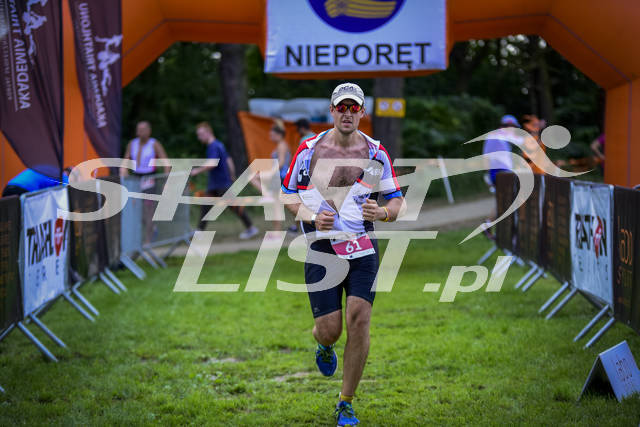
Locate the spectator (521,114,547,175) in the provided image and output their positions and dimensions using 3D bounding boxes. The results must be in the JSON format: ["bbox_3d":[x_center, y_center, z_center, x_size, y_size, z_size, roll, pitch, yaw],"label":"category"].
[{"bbox_3d":[2.913,-0.498,29.600,0.340,1.720,0.470,-1,2,-20],"label":"spectator"}]

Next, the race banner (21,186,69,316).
[{"bbox_3d":[-2.065,0.260,16.400,0.040,0.870,2.350,0,2,1],"label":"race banner"}]

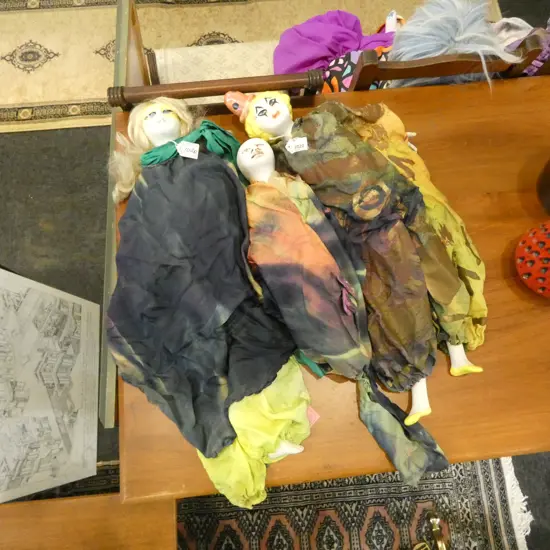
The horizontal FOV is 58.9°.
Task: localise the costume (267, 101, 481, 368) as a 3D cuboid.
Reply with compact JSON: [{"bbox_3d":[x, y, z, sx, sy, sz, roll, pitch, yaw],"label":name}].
[{"bbox_3d":[0.208,-0.095,0.919,0.279,0.080,0.600,-20,73,-7],"label":"costume"}]

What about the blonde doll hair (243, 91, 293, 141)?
[{"bbox_3d":[-0.013,-0.319,0.987,0.106,0.075,0.083,-40,77,-7],"label":"blonde doll hair"}]

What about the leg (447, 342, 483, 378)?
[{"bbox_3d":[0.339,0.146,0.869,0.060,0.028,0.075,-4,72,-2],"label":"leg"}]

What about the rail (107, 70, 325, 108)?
[{"bbox_3d":[-0.121,-0.390,1.017,0.449,0.042,0.042,-6,72,-3],"label":"rail"}]

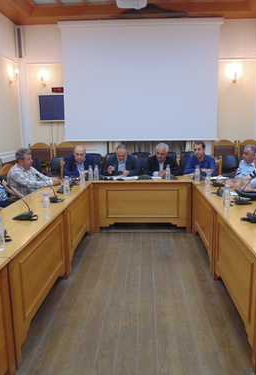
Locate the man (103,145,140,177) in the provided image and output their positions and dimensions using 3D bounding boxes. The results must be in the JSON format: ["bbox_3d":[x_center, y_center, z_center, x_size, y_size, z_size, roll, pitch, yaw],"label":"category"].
[{"bbox_3d":[-0.095,-0.060,5.369,0.580,1.300,0.720,0,10,3],"label":"man"}]

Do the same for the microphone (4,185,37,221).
[{"bbox_3d":[-0.930,0.125,2.757,0.230,0.300,0.130,0,10,3],"label":"microphone"}]

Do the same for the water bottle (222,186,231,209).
[{"bbox_3d":[0.949,0.100,3.035,0.066,0.214,0.066,0,10,3],"label":"water bottle"}]

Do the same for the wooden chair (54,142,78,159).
[{"bbox_3d":[-1.346,-0.370,6.742,0.540,1.120,0.580,0,11,3],"label":"wooden chair"}]

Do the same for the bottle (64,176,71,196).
[{"bbox_3d":[-0.701,-0.011,3.672,0.066,0.220,0.066,0,11,3],"label":"bottle"}]

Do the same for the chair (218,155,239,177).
[{"bbox_3d":[2.058,-0.154,6.617,0.500,1.000,0.560,0,10,3],"label":"chair"}]

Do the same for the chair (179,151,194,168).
[{"bbox_3d":[1.282,-0.233,6.387,0.500,0.930,0.550,0,11,3],"label":"chair"}]

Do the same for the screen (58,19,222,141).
[{"bbox_3d":[0.253,-2.265,6.800,3.461,2.506,0.100,0,10,4],"label":"screen"}]

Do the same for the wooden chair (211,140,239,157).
[{"bbox_3d":[2.076,-0.437,6.697,0.540,1.080,0.580,0,10,4],"label":"wooden chair"}]

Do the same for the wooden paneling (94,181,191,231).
[{"bbox_3d":[0.220,0.292,4.823,1.474,0.758,0.080,0,10,4],"label":"wooden paneling"}]

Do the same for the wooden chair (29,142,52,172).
[{"bbox_3d":[-1.905,-0.373,6.775,0.540,1.120,0.580,0,11,3],"label":"wooden chair"}]

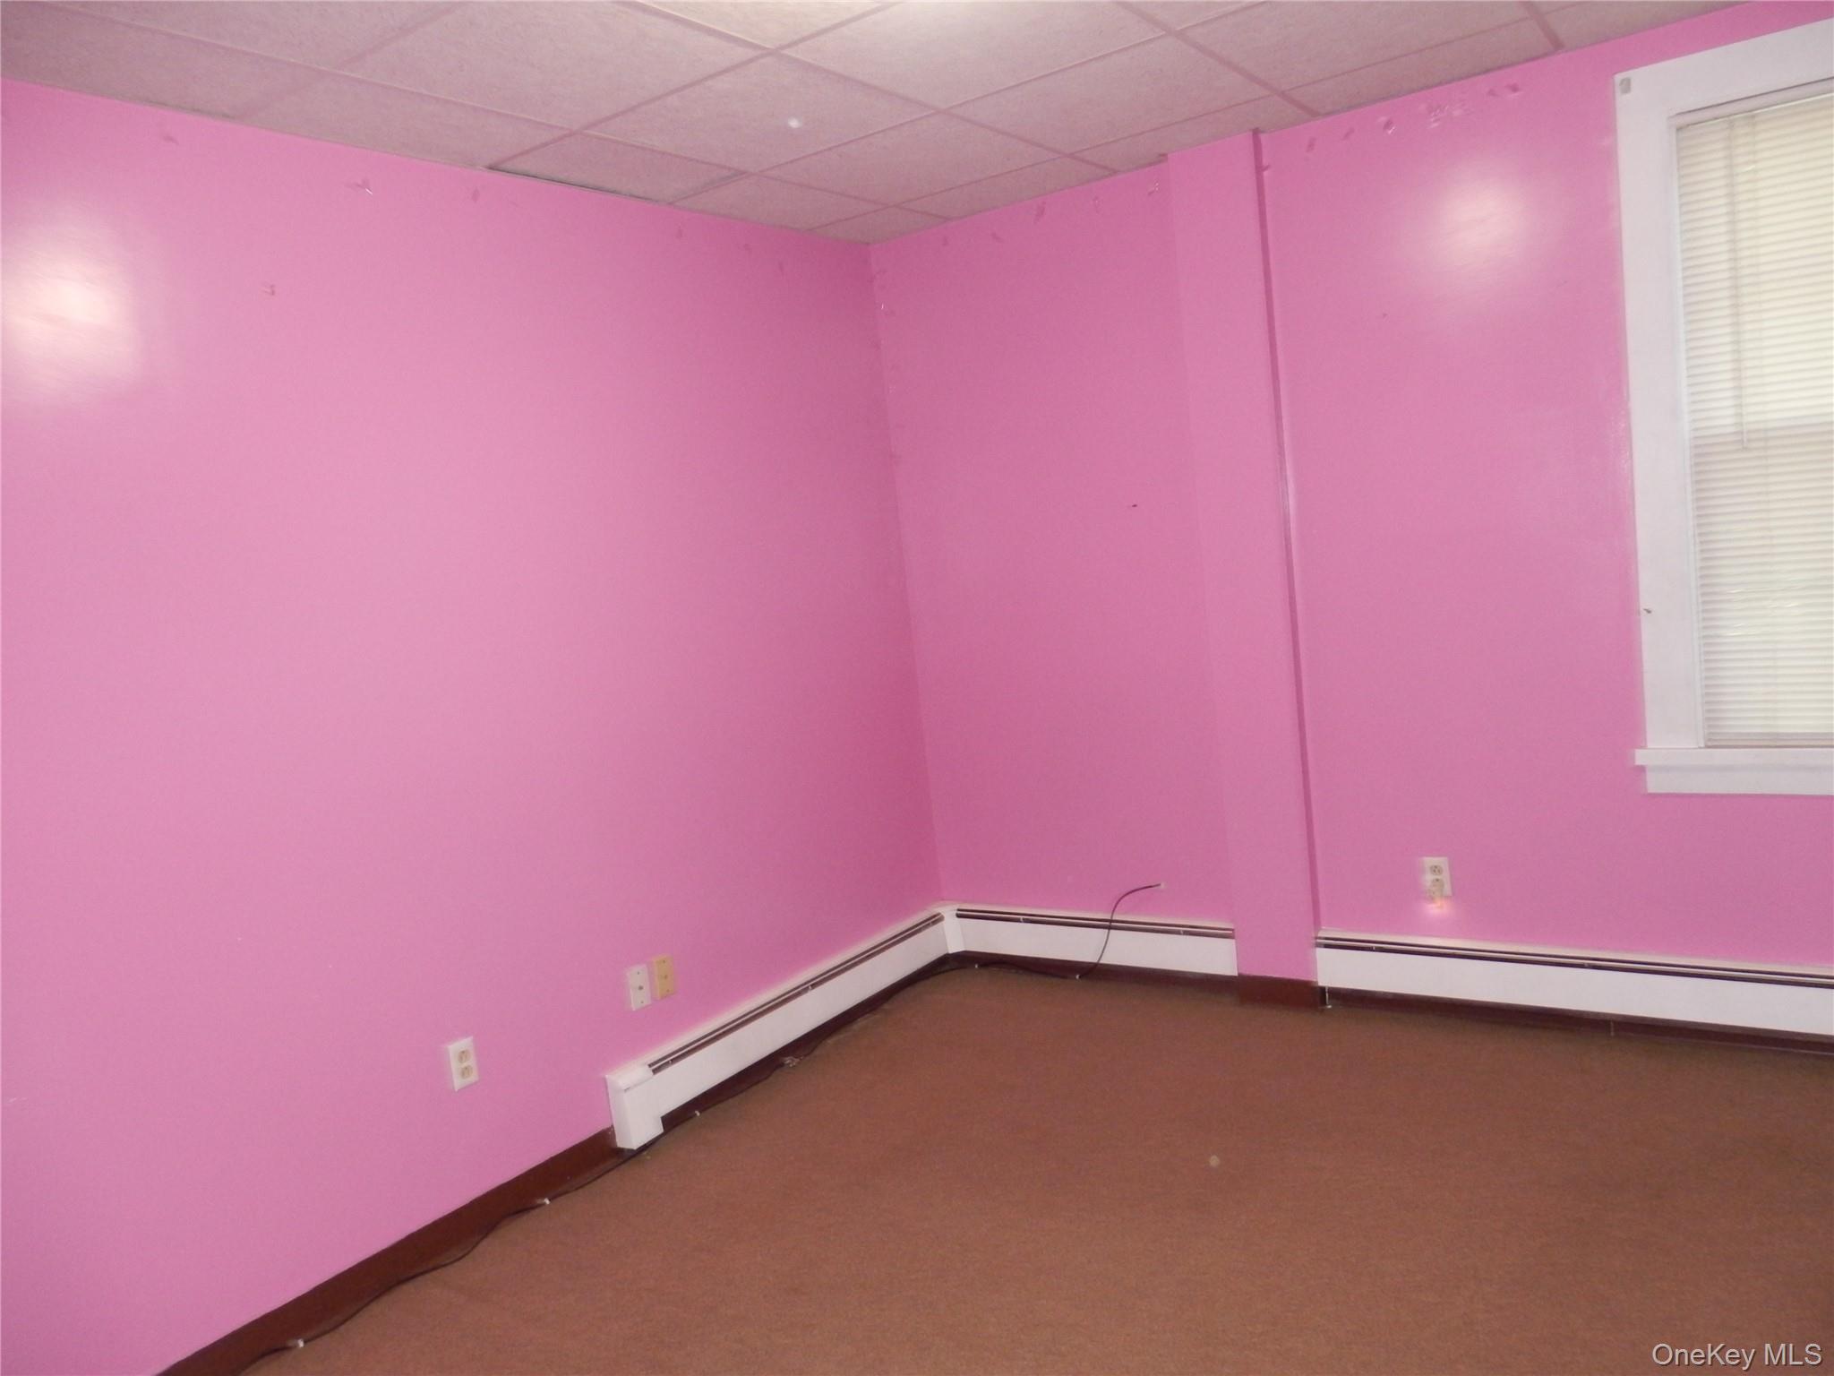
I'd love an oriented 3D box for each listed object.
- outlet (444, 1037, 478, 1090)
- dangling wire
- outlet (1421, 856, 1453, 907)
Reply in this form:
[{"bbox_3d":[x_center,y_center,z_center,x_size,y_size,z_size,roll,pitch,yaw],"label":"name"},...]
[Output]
[{"bbox_3d":[-1.078,0.900,3.167,0.012,0.114,0.070,-2,8,36],"label":"outlet"},{"bbox_3d":[0.644,0.810,4.339,0.350,0.360,0.100,-2,8,36],"label":"dangling wire"},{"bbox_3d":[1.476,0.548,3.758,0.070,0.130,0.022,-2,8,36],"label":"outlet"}]

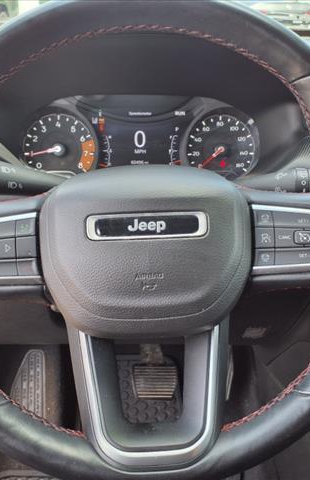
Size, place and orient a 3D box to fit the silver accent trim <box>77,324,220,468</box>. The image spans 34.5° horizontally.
[{"bbox_3d":[-0.004,0.117,0.378,0.103,0.103,0.022,-2,-7,-1],"label":"silver accent trim"}]

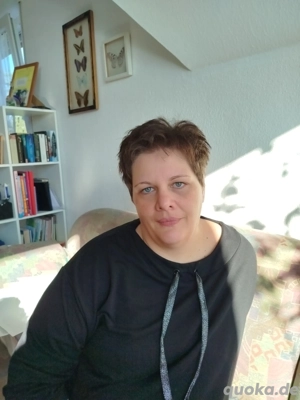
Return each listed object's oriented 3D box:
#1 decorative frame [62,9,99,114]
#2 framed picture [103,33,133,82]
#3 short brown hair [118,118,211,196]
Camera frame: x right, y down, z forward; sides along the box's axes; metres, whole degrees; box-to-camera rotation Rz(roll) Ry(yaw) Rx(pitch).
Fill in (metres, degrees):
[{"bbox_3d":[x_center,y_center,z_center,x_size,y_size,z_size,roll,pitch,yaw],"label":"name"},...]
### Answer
[{"bbox_3d":[-0.403,-0.774,1.617,0.281,0.499,0.025,10,16,43],"label":"decorative frame"},{"bbox_3d":[-0.166,-0.709,1.402,0.188,0.196,0.022,10,16,43],"label":"framed picture"},{"bbox_3d":[0.036,-0.088,0.655,0.205,0.195,0.200,-8,3,12],"label":"short brown hair"}]

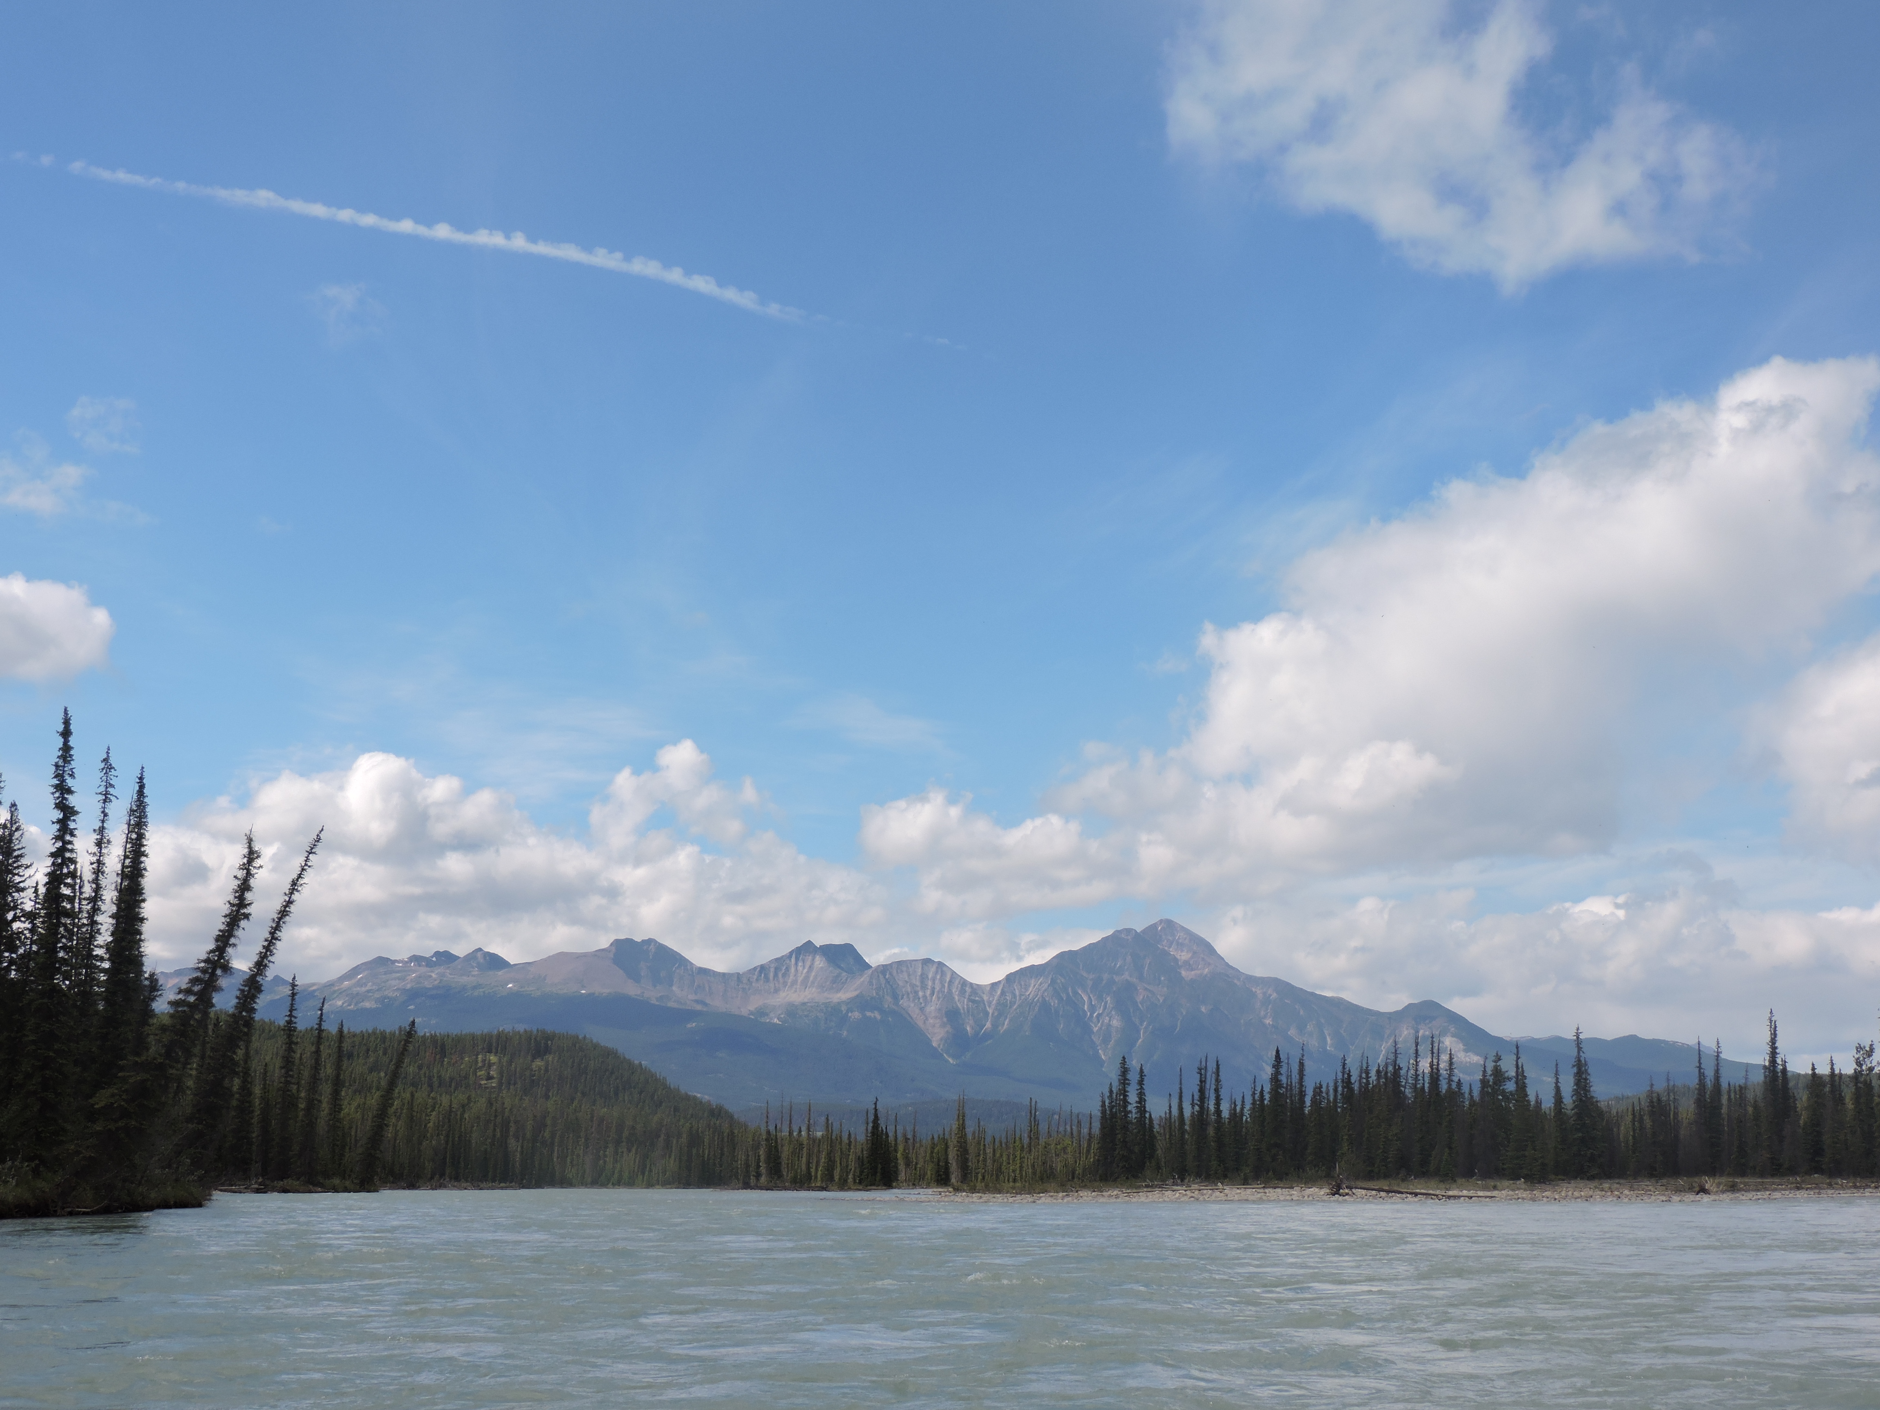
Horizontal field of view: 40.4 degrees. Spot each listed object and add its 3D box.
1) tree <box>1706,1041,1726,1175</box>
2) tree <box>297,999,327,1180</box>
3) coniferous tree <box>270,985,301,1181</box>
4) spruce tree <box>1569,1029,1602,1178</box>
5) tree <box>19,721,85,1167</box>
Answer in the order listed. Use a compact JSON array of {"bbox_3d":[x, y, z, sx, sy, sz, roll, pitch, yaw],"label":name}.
[{"bbox_3d":[61.600,31.969,202.564,1.750,10.600,1.750,-3,-11,16],"label":"tree"},{"bbox_3d":[-45.754,28.052,186.000,2.030,13.130,2.030,3,-11,-13],"label":"tree"},{"bbox_3d":[-46.441,26.689,181.168,2.080,14.030,2.080,3,-11,-14],"label":"coniferous tree"},{"bbox_3d":[47.993,29.618,189.779,2.400,11.010,2.400,-3,-11,14],"label":"spruce tree"},{"bbox_3d":[-30.557,8.097,87.995,2.230,15.890,2.230,4,-11,-19],"label":"tree"}]

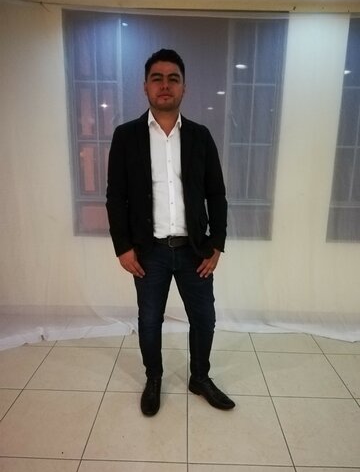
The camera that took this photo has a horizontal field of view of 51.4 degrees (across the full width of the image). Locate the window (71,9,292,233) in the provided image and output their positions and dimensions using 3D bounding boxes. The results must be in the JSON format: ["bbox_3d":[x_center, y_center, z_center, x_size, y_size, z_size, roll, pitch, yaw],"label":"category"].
[{"bbox_3d":[-0.041,-0.716,2.593,1.440,1.490,0.100,1,14,1],"label":"window"}]

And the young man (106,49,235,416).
[{"bbox_3d":[-0.035,0.020,1.823,0.650,1.730,0.330,0,14,-4],"label":"young man"}]

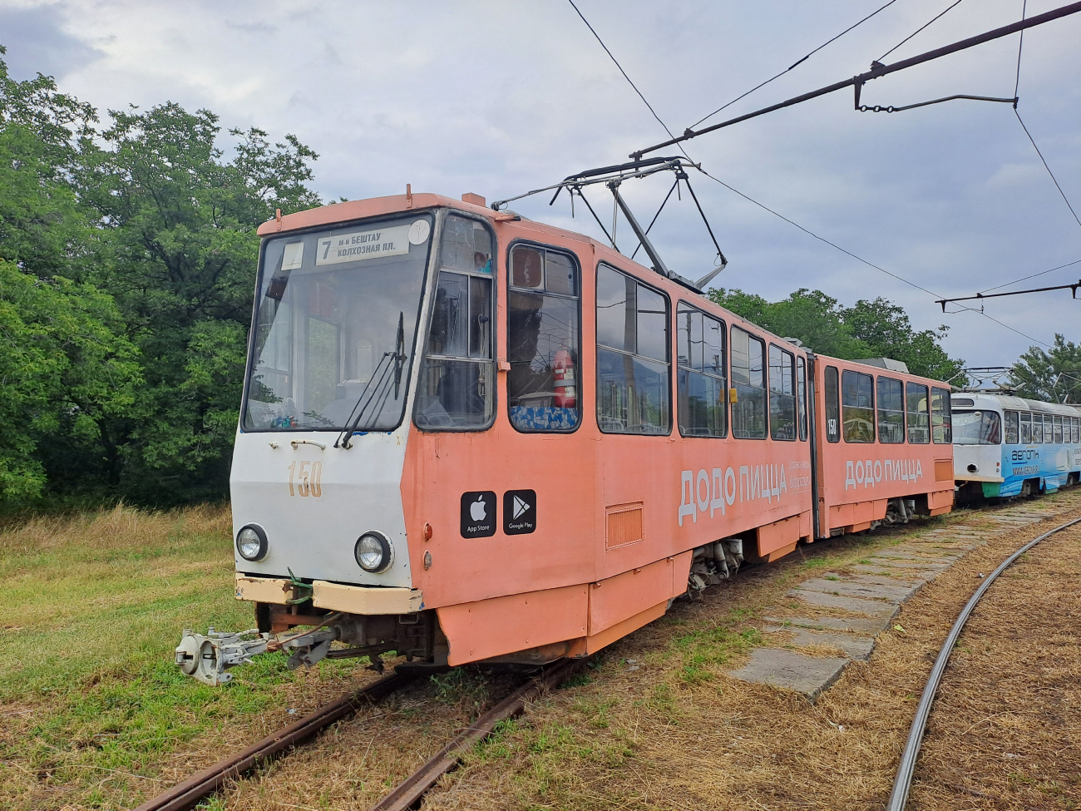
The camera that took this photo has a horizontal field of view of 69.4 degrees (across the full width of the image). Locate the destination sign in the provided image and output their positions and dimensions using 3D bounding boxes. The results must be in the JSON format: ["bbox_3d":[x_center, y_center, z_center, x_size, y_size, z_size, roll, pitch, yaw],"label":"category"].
[{"bbox_3d":[-1.053,-0.939,4.604,0.730,0.180,0.030,-2,-12,30],"label":"destination sign"}]

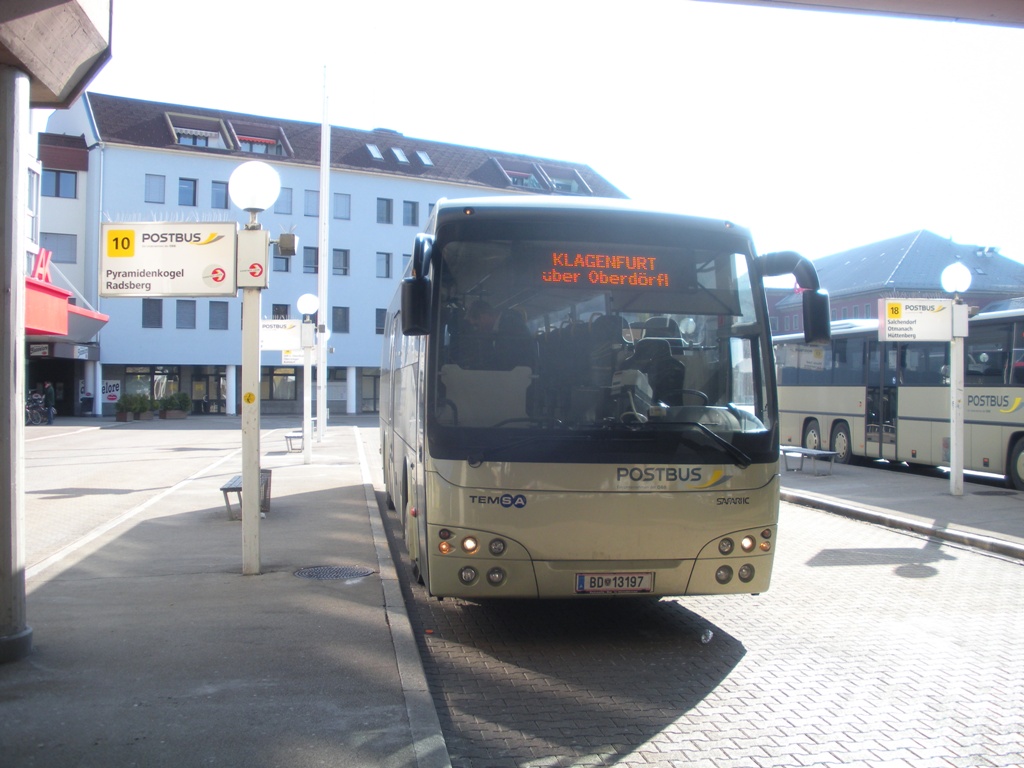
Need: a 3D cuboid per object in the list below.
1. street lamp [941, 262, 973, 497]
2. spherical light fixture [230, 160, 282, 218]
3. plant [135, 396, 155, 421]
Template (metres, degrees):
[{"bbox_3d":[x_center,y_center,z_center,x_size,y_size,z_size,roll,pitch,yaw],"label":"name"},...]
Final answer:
[{"bbox_3d":[6.915,-0.052,16.508,0.460,3.570,0.460,0,0,-9],"label":"street lamp"},{"bbox_3d":[-2.244,-1.703,9.300,0.450,0.480,0.450,0,0,-9],"label":"spherical light fixture"},{"bbox_3d":[-17.355,1.150,50.303,0.850,1.130,0.800,1,0,-33],"label":"plant"}]

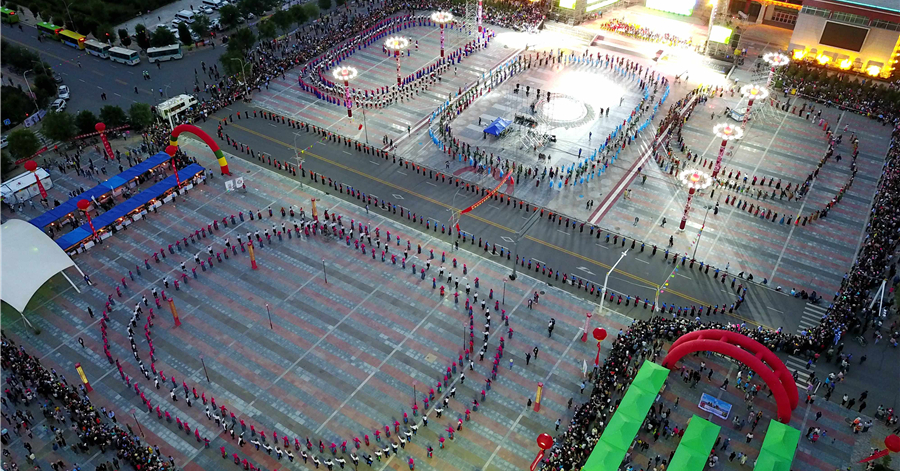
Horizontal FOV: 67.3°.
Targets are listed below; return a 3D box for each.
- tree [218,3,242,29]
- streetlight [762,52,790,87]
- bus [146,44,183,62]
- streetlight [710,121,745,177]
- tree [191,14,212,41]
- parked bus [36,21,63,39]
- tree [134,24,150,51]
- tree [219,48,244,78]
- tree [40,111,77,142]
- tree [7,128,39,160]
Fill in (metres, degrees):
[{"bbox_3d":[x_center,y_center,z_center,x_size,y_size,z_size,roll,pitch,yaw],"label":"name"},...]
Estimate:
[{"bbox_3d":[-52.796,-52.750,162.947,5.511,5.856,5.511,0,38,0],"label":"tree"},{"bbox_3d":[62.396,-30.391,131.787,4.350,9.500,4.350,23,44,25],"label":"streetlight"},{"bbox_3d":[-62.876,-40.225,149.101,6.700,2.600,2.150,-12,40,-15],"label":"bus"},{"bbox_3d":[43.578,-13.276,108.353,4.350,9.500,4.350,22,44,26],"label":"streetlight"},{"bbox_3d":[-57.891,-48.619,157.684,4.652,6.015,4.652,22,44,26],"label":"tree"},{"bbox_3d":[-96.157,-49.298,163.002,8.600,2.850,2.250,20,42,25],"label":"parked bus"},{"bbox_3d":[-69.442,-44.985,153.136,3.155,6.208,3.155,22,44,26],"label":"tree"},{"bbox_3d":[-45.625,-35.835,141.691,5.200,6.500,5.200,22,43,26],"label":"tree"},{"bbox_3d":[-69.565,-19.368,120.806,5.868,6.110,5.868,22,44,26],"label":"tree"},{"bbox_3d":[-71.885,-15.098,114.267,4.807,6.105,4.807,22,43,25],"label":"tree"}]

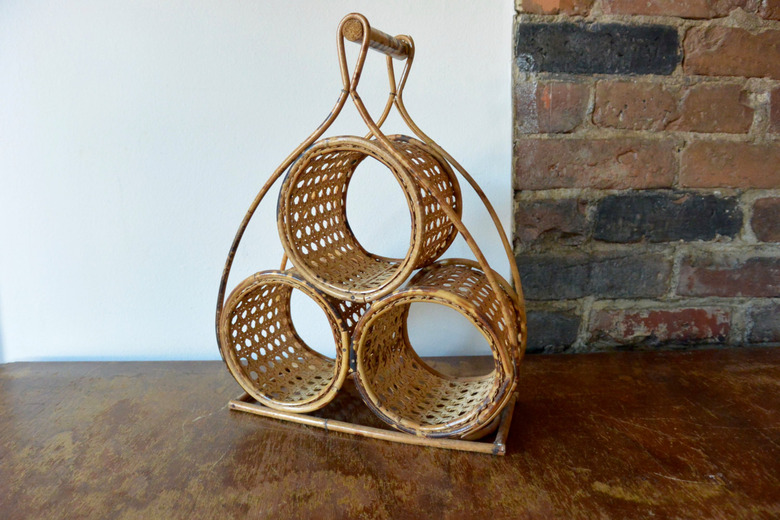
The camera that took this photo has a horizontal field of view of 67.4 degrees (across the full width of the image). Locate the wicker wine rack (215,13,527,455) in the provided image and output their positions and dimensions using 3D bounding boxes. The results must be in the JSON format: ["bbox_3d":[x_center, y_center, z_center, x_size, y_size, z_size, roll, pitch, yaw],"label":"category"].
[{"bbox_3d":[-0.013,-0.032,0.584,0.305,0.380,0.139,4,12,20],"label":"wicker wine rack"}]

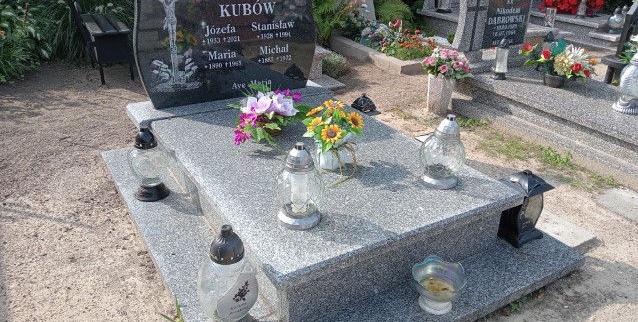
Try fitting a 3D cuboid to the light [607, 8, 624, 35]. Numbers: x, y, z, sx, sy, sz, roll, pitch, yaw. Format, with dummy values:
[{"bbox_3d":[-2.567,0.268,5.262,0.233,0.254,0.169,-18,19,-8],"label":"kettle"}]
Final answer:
[{"bbox_3d":[3.309,-1.568,5.727,0.191,0.273,0.191,-14,29,-27],"label":"light"}]

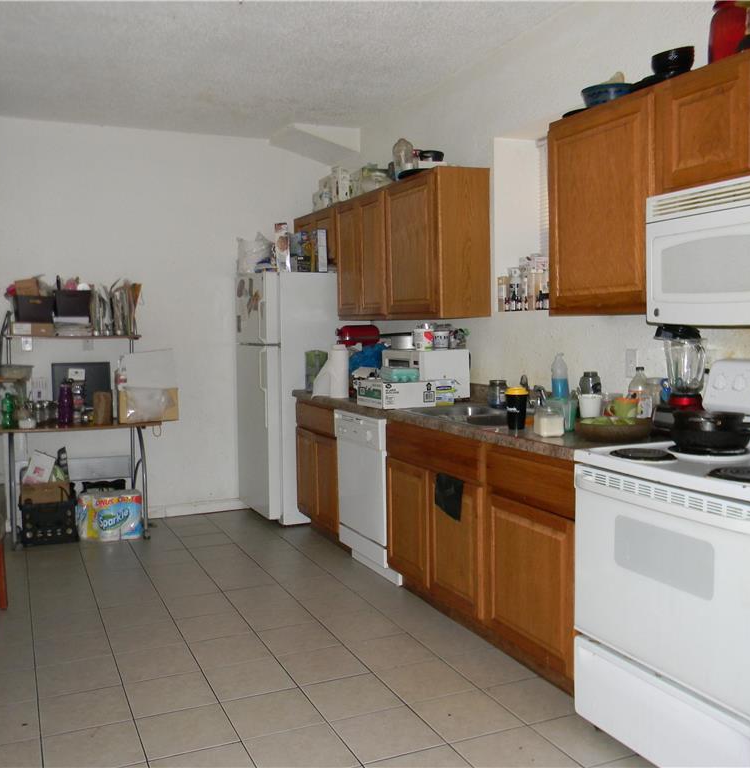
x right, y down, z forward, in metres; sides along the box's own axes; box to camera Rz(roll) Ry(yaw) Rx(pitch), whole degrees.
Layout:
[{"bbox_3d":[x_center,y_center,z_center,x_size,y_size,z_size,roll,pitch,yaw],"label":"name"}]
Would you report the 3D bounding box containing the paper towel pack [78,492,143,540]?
[{"bbox_3d":[-1.739,0.859,5.448,0.370,0.285,0.270,-3,4,-26],"label":"paper towel pack"}]

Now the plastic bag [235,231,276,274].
[{"bbox_3d":[-0.832,-0.892,5.769,0.250,0.280,0.230,-3,5,-24],"label":"plastic bag"}]

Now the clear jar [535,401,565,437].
[{"bbox_3d":[0.657,0.127,3.133,0.092,0.130,0.092,-3,5,-24],"label":"clear jar"}]

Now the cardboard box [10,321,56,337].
[{"bbox_3d":[-2.205,-0.355,5.344,0.270,0.096,0.220,-3,5,-24],"label":"cardboard box"}]

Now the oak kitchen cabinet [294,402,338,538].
[{"bbox_3d":[-0.083,0.537,5.293,0.600,0.880,0.840,-3,5,-24],"label":"oak kitchen cabinet"}]

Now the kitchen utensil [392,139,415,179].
[{"bbox_3d":[0.165,-1.262,4.708,0.125,0.257,0.125,-1,4,0],"label":"kitchen utensil"}]

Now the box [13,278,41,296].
[{"bbox_3d":[-2.244,-0.598,5.355,0.155,0.150,0.130,-3,4,-24],"label":"box"}]

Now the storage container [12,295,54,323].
[{"bbox_3d":[-2.207,-0.484,5.346,0.235,0.170,0.250,-3,4,-29],"label":"storage container"}]

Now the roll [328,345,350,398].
[{"bbox_3d":[-0.213,-0.073,4.830,0.128,0.305,0.128,-1,4,0],"label":"roll"}]

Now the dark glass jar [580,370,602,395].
[{"bbox_3d":[0.913,0.045,3.505,0.093,0.196,0.093,-3,5,-24],"label":"dark glass jar"}]

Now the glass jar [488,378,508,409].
[{"bbox_3d":[0.597,0.044,4.020,0.099,0.136,0.099,-1,4,0],"label":"glass jar"}]

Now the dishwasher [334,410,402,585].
[{"bbox_3d":[0.182,0.598,4.593,0.600,0.855,0.620,-3,5,-24],"label":"dishwasher"}]

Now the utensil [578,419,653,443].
[{"bbox_3d":[0.866,0.158,2.987,0.280,0.075,0.280,-1,4,0],"label":"utensil"}]

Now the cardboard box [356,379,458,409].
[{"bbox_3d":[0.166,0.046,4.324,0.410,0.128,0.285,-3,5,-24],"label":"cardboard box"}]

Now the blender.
[{"bbox_3d":[1.098,-0.010,2.984,0.185,0.410,0.170,-3,5,-24],"label":"blender"}]

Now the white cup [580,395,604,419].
[{"bbox_3d":[0.887,0.098,3.396,0.098,0.110,0.098,-1,4,0],"label":"white cup"}]

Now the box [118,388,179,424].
[{"bbox_3d":[-1.452,0.130,5.270,0.365,0.205,0.280,-3,5,-24],"label":"box"}]

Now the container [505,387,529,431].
[{"bbox_3d":[0.566,0.092,3.294,0.095,0.175,0.095,-1,4,0],"label":"container"}]

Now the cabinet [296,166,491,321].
[{"bbox_3d":[0.008,-0.792,5.284,0.315,0.765,2.230,-3,5,-24],"label":"cabinet"}]

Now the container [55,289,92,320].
[{"bbox_3d":[-1.996,-0.524,5.464,0.232,0.180,0.230,-3,4,-24],"label":"container"}]

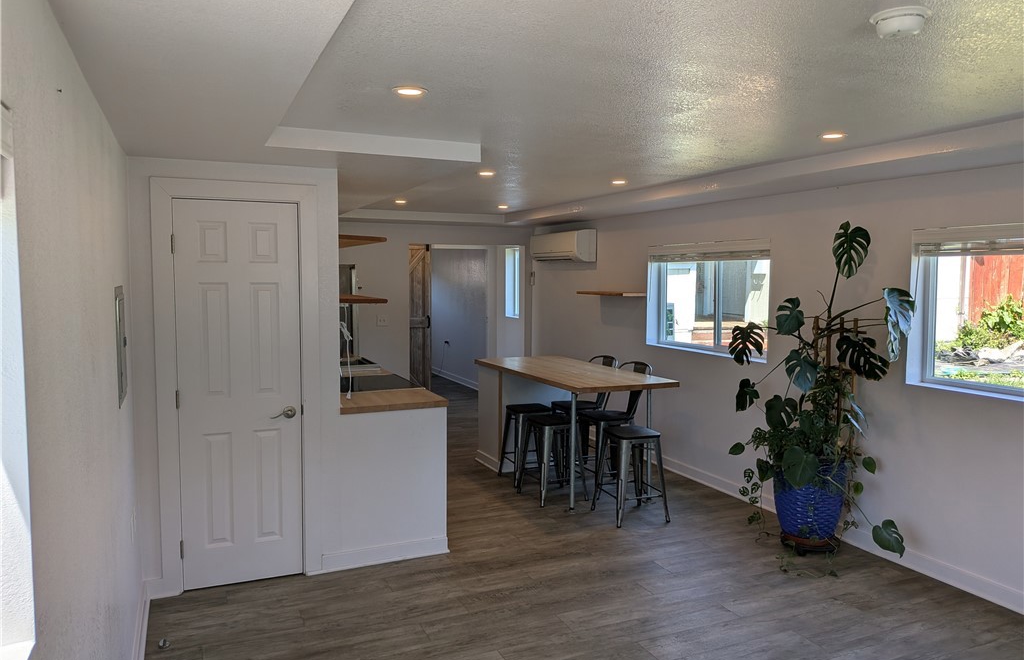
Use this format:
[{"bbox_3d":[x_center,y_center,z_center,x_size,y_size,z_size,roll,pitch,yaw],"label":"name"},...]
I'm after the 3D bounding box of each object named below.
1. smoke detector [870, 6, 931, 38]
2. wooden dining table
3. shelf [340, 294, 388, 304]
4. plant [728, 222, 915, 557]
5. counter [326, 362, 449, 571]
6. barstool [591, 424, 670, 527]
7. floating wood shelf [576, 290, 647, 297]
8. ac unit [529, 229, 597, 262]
[{"bbox_3d":[0.986,-0.773,1.804,0.140,0.043,0.140,-2,5,-25],"label":"smoke detector"},{"bbox_3d":[0.433,0.769,5.783,0.822,0.914,1.860,-2,5,-25],"label":"wooden dining table"},{"bbox_3d":[-1.149,-0.214,4.681,0.270,0.024,1.530,-2,5,-25],"label":"shelf"},{"bbox_3d":[1.760,0.355,4.292,0.720,1.987,0.950,-2,5,-25],"label":"plant"},{"bbox_3d":[-1.132,0.809,5.147,0.655,0.914,2.250,-2,5,-25],"label":"counter"},{"bbox_3d":[0.822,0.994,4.917,0.405,0.605,0.405,-1,5,-21],"label":"barstool"},{"bbox_3d":[0.920,-0.340,6.678,0.252,0.027,0.825,-2,5,-25],"label":"floating wood shelf"},{"bbox_3d":[0.529,-0.875,7.532,0.222,0.318,1.035,-2,5,-25],"label":"ac unit"}]

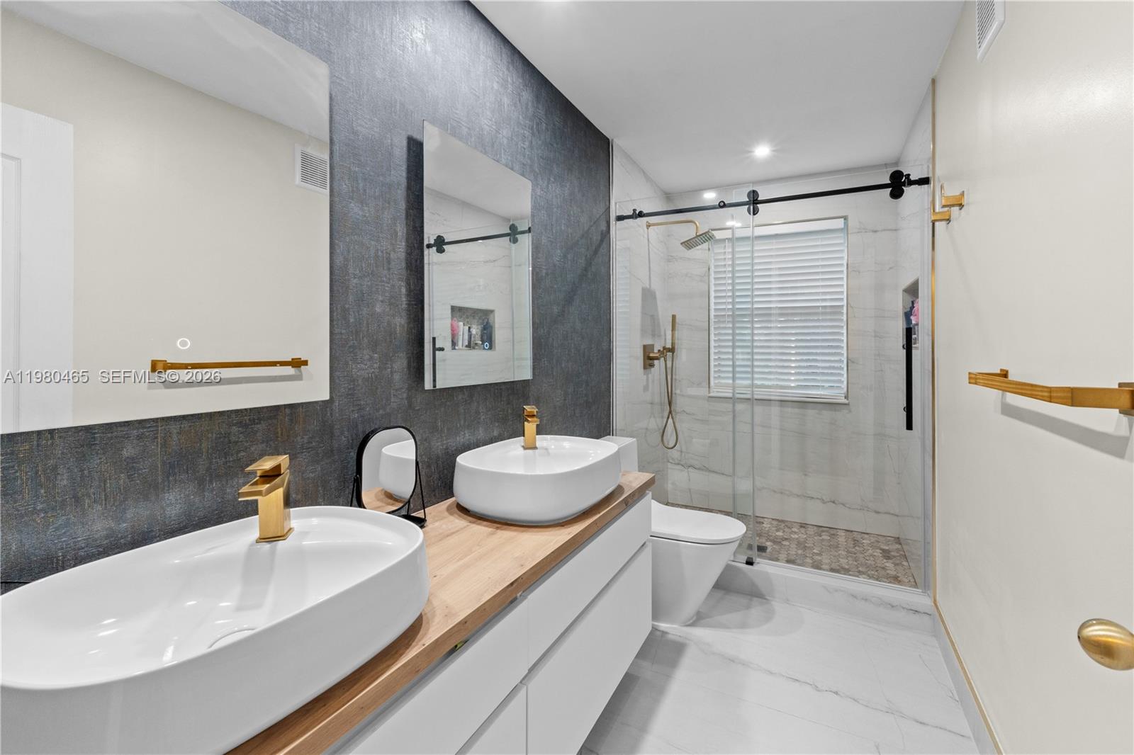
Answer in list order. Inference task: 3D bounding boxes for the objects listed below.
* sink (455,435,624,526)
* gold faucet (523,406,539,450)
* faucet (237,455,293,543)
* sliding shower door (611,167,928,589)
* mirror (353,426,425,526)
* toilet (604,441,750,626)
[{"bbox_3d":[-0.087,0.321,1.596,0.445,0.146,0.560,1,3,28],"label":"sink"},{"bbox_3d":[-0.124,0.183,1.657,0.051,0.154,0.140,-1,3,-13],"label":"gold faucet"},{"bbox_3d":[-0.556,0.233,0.876,0.051,0.154,0.140,-1,3,-13],"label":"faucet"},{"bbox_3d":[0.961,-0.013,2.469,1.480,1.920,0.080,1,3,27],"label":"sliding shower door"},{"bbox_3d":[-0.472,0.275,1.241,0.090,0.285,0.218,2,3,33],"label":"mirror"},{"bbox_3d":[0.471,0.743,2.306,0.755,0.775,0.370,1,3,28],"label":"toilet"}]

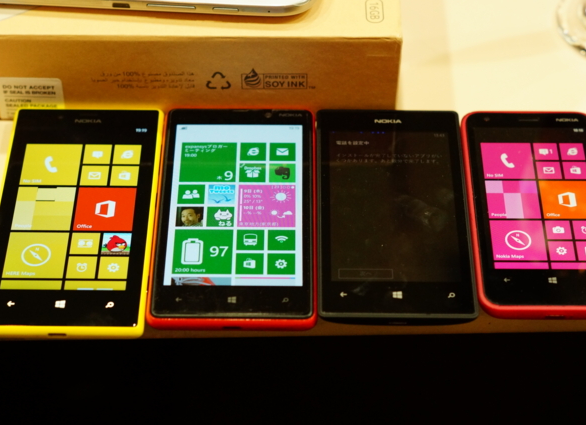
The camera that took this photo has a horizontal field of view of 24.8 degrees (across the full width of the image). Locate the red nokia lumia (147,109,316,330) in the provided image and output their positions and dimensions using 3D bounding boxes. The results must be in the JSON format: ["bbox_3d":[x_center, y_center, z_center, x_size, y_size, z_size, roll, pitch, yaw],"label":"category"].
[{"bbox_3d":[-0.024,0.001,0.570,0.069,0.010,0.124,0,47,0],"label":"red nokia lumia"}]

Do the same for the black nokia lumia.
[{"bbox_3d":[0.042,0.002,0.570,0.064,0.010,0.120,1,47,0],"label":"black nokia lumia"}]

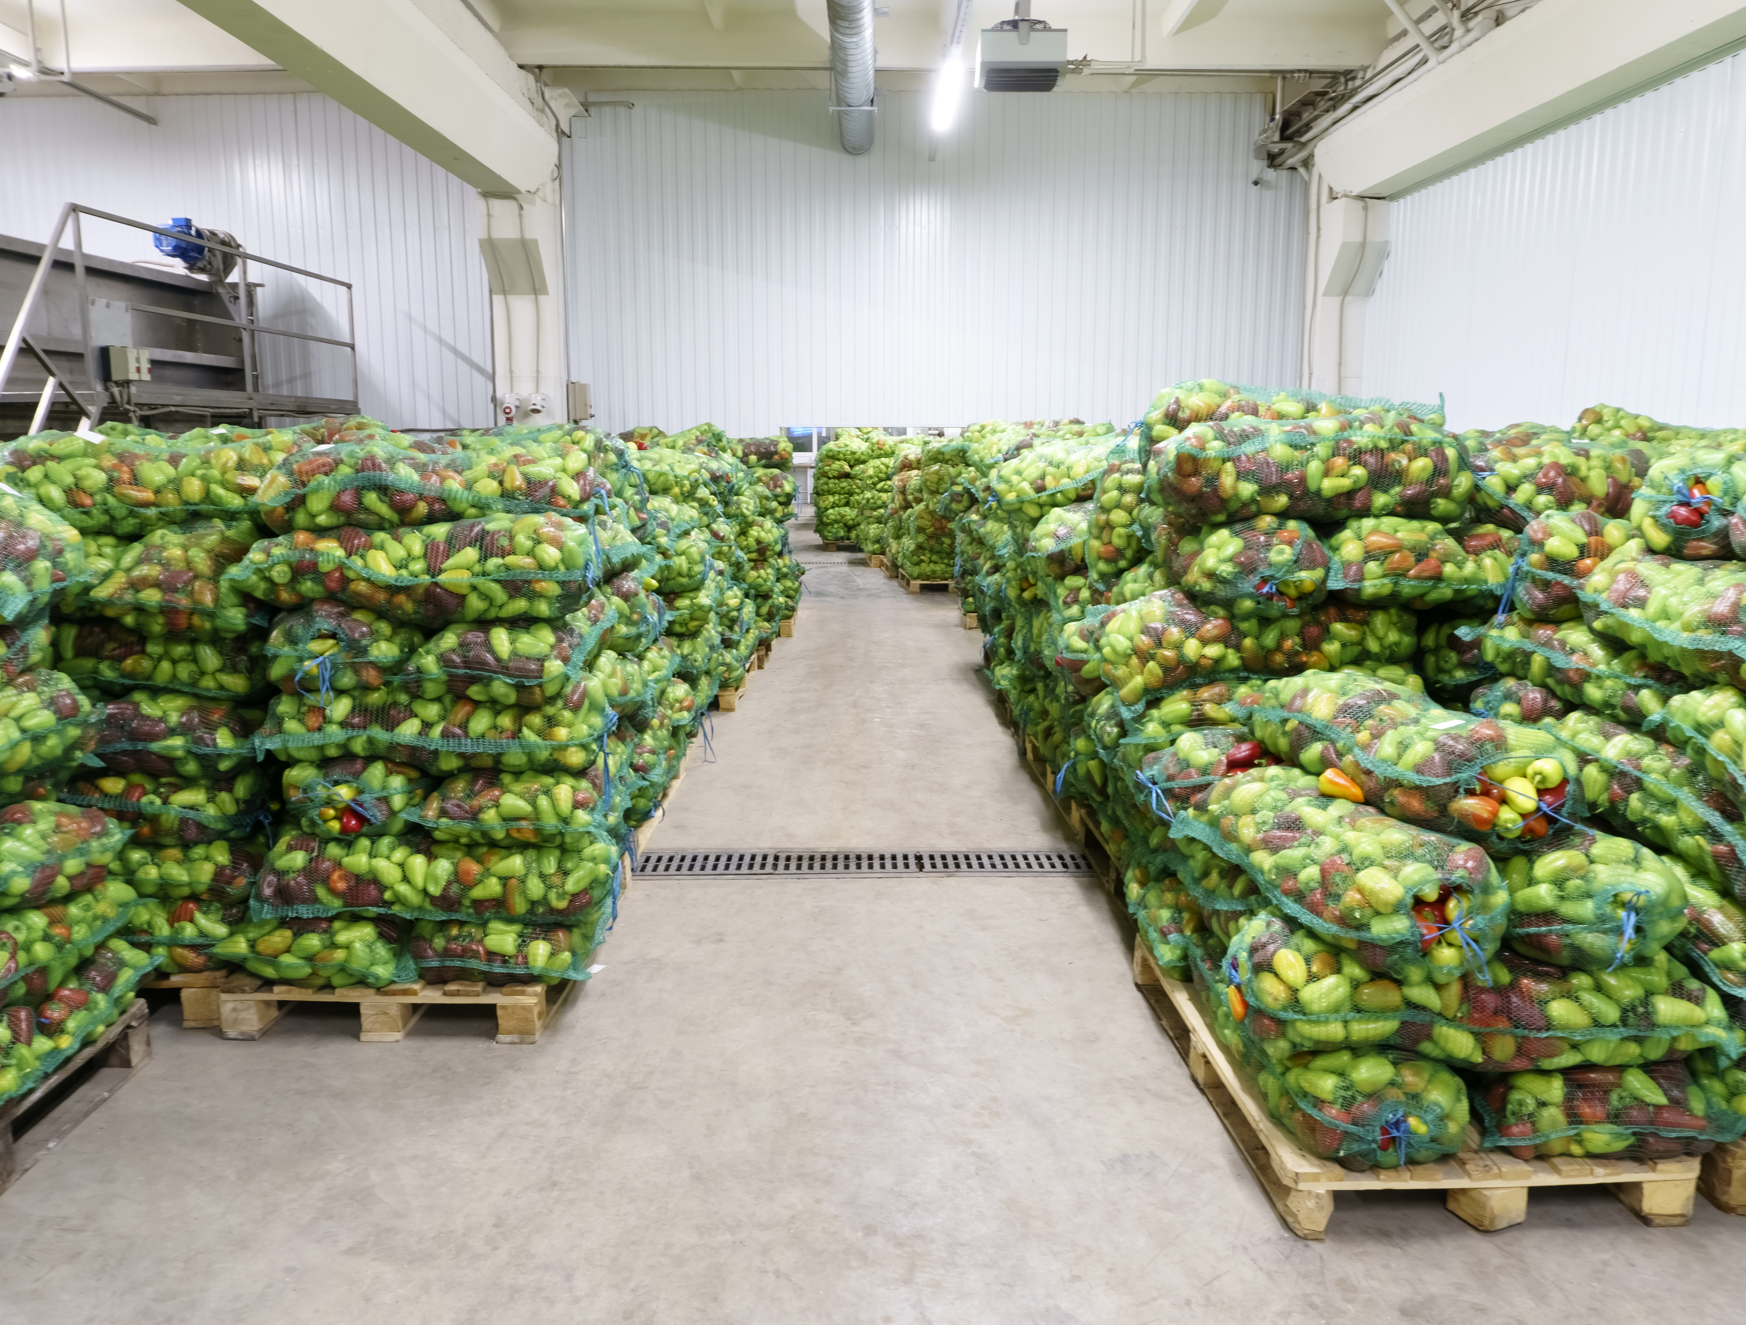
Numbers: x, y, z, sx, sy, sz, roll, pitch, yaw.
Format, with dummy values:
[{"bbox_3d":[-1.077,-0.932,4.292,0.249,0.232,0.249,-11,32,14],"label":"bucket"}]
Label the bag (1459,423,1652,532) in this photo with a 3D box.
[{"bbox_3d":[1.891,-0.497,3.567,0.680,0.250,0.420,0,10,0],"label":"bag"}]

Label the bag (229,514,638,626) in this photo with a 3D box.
[{"bbox_3d":[-1.090,-0.232,3.276,0.880,0.240,0.420,0,9,0],"label":"bag"}]

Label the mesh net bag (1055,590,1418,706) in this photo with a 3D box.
[{"bbox_3d":[0.930,-0.067,3.393,0.870,0.220,0.450,0,9,0],"label":"mesh net bag"}]

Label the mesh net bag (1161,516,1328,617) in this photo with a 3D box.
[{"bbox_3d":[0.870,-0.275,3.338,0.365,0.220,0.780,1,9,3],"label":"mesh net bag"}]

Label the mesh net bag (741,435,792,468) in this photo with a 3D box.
[{"bbox_3d":[-0.848,-1.632,10.272,0.480,0.250,0.700,0,10,0],"label":"mesh net bag"}]

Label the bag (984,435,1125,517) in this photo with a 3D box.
[{"bbox_3d":[0.780,-0.624,4.458,0.780,0.240,0.420,0,9,0],"label":"bag"}]

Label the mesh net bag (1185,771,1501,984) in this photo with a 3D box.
[{"bbox_3d":[0.945,0.424,2.728,0.390,0.240,0.800,-4,10,-21],"label":"mesh net bag"}]

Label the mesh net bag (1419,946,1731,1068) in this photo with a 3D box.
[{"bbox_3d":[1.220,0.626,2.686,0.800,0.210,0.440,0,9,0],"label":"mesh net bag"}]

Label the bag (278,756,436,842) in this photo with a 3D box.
[{"bbox_3d":[-1.265,0.262,3.582,0.370,0.205,0.780,0,9,-3],"label":"bag"}]

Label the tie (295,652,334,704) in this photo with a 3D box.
[{"bbox_3d":[-1.325,0.035,3.139,0.088,0.125,0.040,0,10,1],"label":"tie"}]

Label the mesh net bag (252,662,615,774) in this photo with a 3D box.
[{"bbox_3d":[-1.110,0.133,3.389,0.880,0.240,0.420,0,10,1],"label":"mesh net bag"}]

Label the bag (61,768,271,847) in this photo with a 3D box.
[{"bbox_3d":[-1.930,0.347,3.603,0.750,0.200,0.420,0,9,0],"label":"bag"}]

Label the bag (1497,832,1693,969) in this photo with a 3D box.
[{"bbox_3d":[1.260,0.421,2.764,0.420,0.240,0.700,-2,9,-10],"label":"bag"}]

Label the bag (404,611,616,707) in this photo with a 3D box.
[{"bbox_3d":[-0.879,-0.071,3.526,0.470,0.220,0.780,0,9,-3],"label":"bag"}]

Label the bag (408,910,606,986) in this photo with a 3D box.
[{"bbox_3d":[-0.936,0.662,3.650,0.470,0.210,0.740,0,10,1],"label":"bag"}]

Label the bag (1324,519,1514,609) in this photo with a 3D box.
[{"bbox_3d":[1.350,-0.287,3.499,0.480,0.210,0.750,0,9,0],"label":"bag"}]

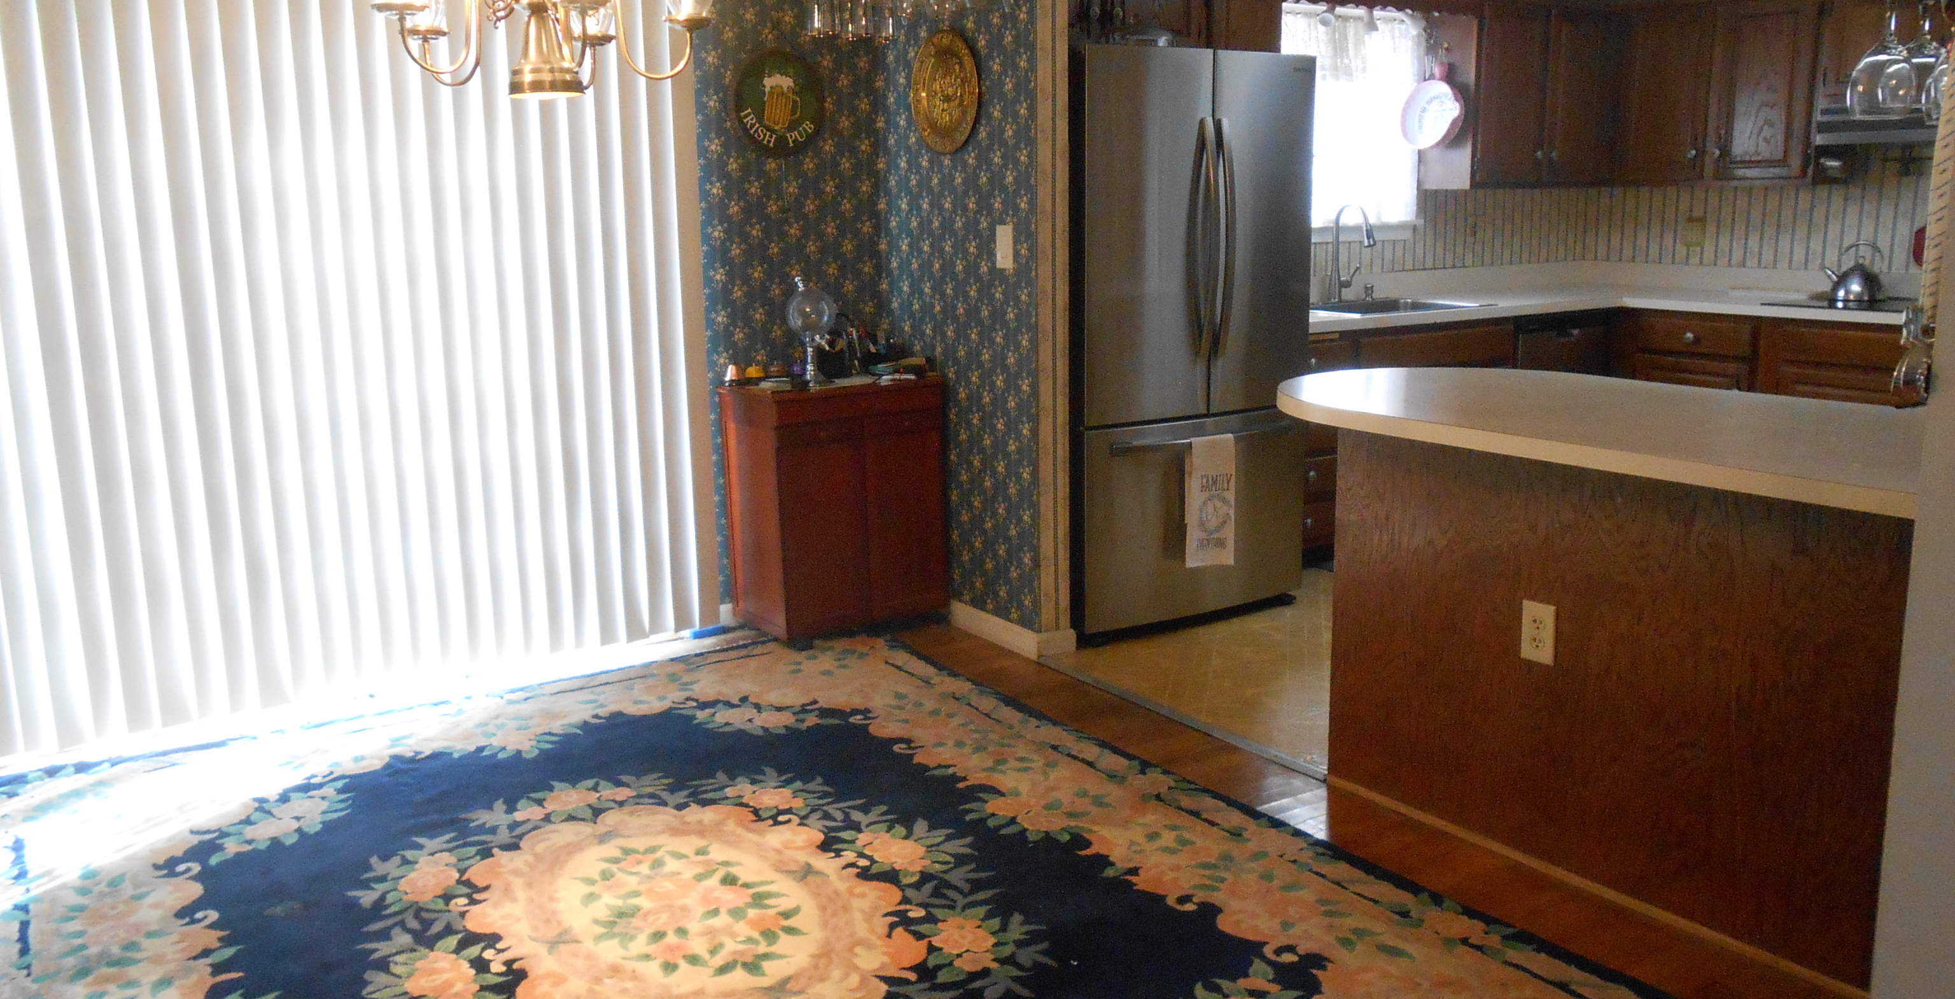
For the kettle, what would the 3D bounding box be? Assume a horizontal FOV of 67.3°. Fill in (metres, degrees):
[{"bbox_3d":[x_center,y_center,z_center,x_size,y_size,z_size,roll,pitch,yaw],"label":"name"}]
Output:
[{"bbox_3d":[3.498,-0.910,5.857,0.250,0.240,0.195,2,12,14],"label":"kettle"}]

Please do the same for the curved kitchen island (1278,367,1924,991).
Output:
[{"bbox_3d":[1.442,0.243,3.270,0.975,0.895,1.670,-9,14,-33],"label":"curved kitchen island"}]

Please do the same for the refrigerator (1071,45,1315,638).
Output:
[{"bbox_3d":[0.462,-0.523,4.841,0.913,1.775,0.890,-9,14,-33],"label":"refrigerator"}]

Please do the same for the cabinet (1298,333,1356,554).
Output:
[{"bbox_3d":[1.066,-0.248,5.659,0.480,0.827,0.589,-9,14,-33],"label":"cabinet"}]

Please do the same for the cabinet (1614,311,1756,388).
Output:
[{"bbox_3d":[3.213,-0.426,6.375,0.621,0.827,0.620,-9,14,-33],"label":"cabinet"}]

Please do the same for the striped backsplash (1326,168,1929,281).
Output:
[{"bbox_3d":[2.567,-1.094,5.892,2.071,0.410,1.639,-9,14,-33],"label":"striped backsplash"}]

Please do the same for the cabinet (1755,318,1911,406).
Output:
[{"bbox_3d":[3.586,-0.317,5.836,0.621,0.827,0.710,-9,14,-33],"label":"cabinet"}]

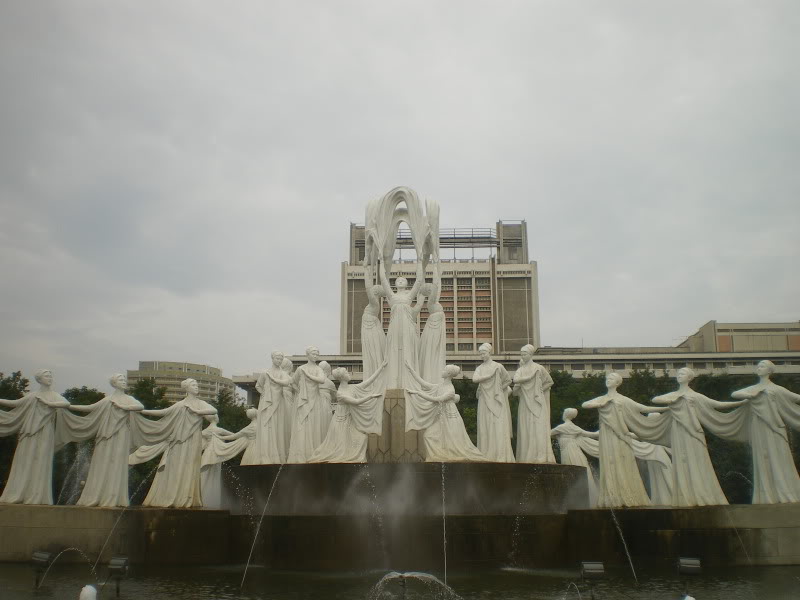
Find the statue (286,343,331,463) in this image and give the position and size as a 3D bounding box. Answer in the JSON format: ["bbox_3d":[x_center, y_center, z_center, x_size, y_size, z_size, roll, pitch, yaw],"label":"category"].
[{"bbox_3d":[-2.573,2.977,23.168,0.912,3.204,0.900,4,-15,-17],"label":"statue"}]

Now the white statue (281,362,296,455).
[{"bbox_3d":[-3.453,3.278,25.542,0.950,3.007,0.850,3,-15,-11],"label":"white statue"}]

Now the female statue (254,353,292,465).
[{"bbox_3d":[-3.487,2.972,22.936,1.000,3.200,0.900,4,-14,-17],"label":"female statue"}]

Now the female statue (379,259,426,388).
[{"bbox_3d":[0.045,0.730,25.892,1.377,4.112,1.000,0,-14,0],"label":"female statue"}]

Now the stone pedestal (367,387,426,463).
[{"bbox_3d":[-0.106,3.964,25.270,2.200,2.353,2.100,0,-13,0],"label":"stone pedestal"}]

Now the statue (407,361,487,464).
[{"bbox_3d":[1.292,3.040,22.635,2.100,2.715,1.150,-3,-15,11],"label":"statue"}]

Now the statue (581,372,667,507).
[{"bbox_3d":[5.365,3.326,19.973,1.800,3.200,1.050,-6,-15,24],"label":"statue"}]

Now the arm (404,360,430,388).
[{"bbox_3d":[0.477,2.029,22.677,0.250,0.937,0.220,-40,-11,-10],"label":"arm"}]

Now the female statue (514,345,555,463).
[{"bbox_3d":[3.680,2.886,22.778,0.799,3.231,0.900,-5,-15,19],"label":"female statue"}]

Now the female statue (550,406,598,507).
[{"bbox_3d":[5.988,5.183,27.755,1.800,3.200,1.050,8,-15,-29],"label":"female statue"}]

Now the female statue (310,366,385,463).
[{"bbox_3d":[-1.418,3.224,22.488,1.909,2.388,1.200,1,-14,-5],"label":"female statue"}]

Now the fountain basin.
[{"bbox_3d":[0.153,5.866,25.536,10.980,1.222,10.980,0,-13,0],"label":"fountain basin"}]

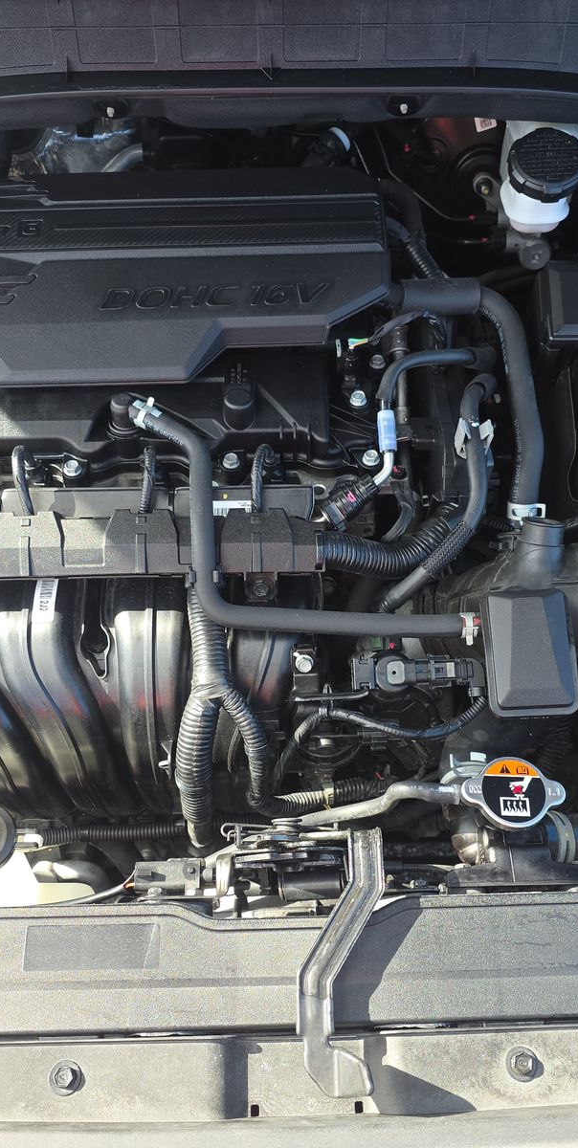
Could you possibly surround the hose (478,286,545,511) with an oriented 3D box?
[{"bbox_3d":[0.173,-0.136,0.773,0.045,0.060,0.245,-1,65,-1],"label":"hose"}]

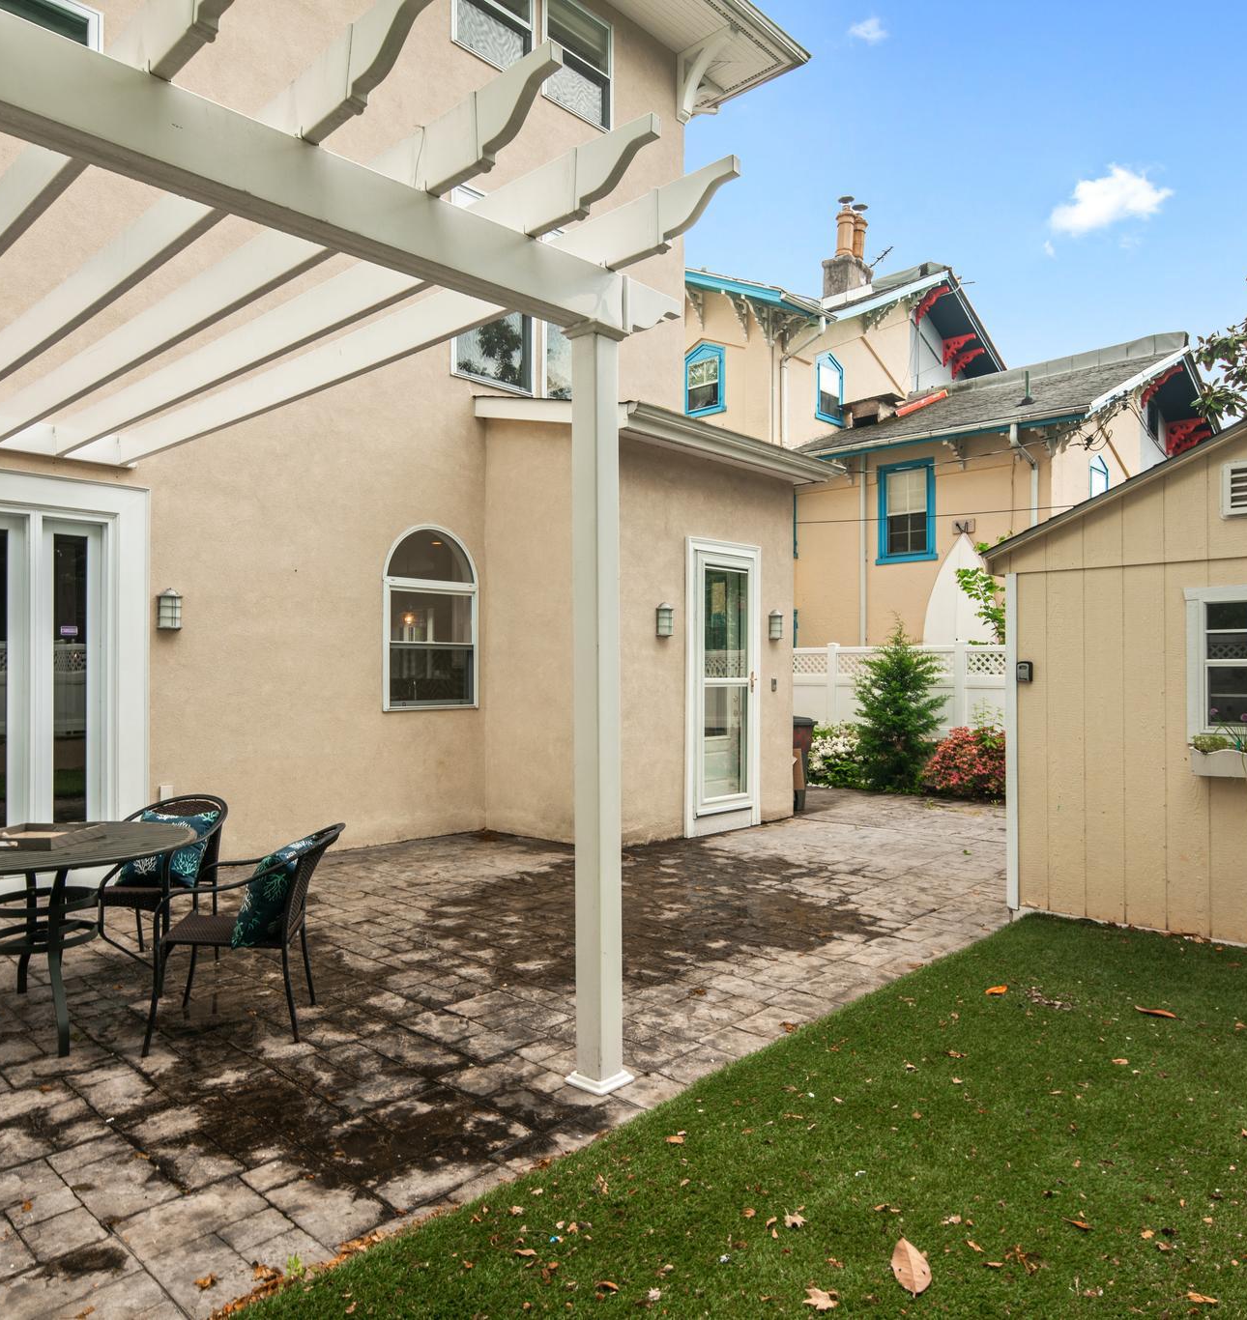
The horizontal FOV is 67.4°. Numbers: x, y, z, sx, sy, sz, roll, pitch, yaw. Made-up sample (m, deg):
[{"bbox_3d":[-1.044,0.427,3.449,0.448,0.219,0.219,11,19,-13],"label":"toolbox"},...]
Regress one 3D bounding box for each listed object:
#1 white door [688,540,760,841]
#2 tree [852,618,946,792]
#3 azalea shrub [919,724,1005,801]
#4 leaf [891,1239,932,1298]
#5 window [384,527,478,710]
[{"bbox_3d":[0.859,0.224,7.902,0.100,2.426,0.995,-1,-1,44],"label":"white door"},{"bbox_3d":[3.216,0.496,10.909,1.100,2.019,1.100,-1,-1,42],"label":"tree"},{"bbox_3d":[3.893,1.094,10.303,1.200,0.809,1.100,-1,-1,42],"label":"azalea shrub"},{"bbox_3d":[0.677,1.427,2.197,0.088,0.022,0.220,0,-1,10],"label":"leaf"},{"bbox_3d":[-1.588,-0.348,7.771,0.100,1.529,0.940,-1,-1,43],"label":"window"}]

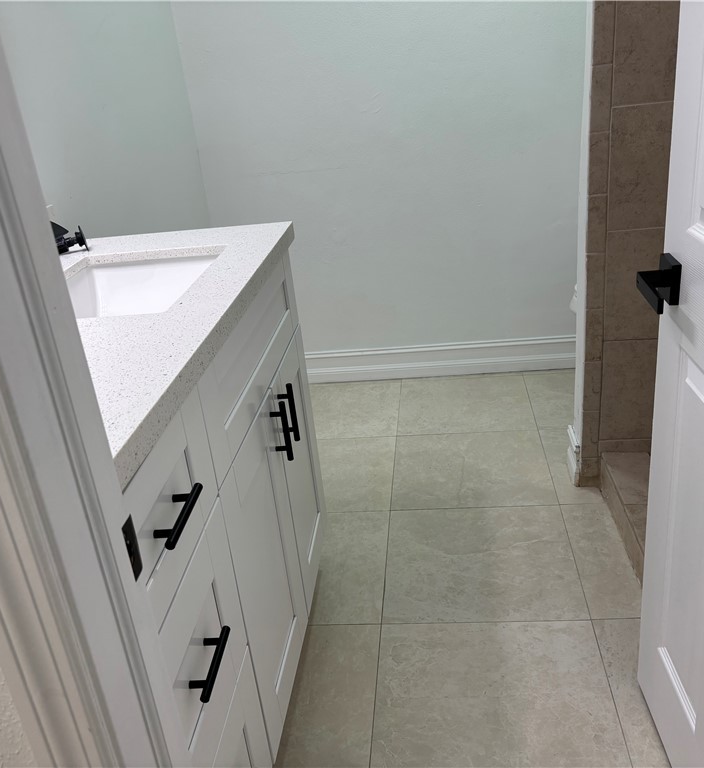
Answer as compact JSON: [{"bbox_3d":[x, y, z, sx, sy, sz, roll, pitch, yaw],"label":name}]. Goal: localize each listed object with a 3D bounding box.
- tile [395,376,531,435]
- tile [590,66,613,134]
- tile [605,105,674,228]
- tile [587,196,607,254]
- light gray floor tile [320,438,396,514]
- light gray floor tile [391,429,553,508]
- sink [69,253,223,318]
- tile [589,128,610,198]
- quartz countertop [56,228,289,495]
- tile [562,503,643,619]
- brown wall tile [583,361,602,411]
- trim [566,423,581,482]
[{"bbox_3d":[0.435,0.079,2.980,0.499,0.010,0.497,-3,24,7],"label":"tile"},{"bbox_3d":[0.621,-0.709,1.914,0.050,0.153,0.010,-3,24,7],"label":"tile"},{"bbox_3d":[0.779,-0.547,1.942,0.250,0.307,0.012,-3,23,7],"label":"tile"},{"bbox_3d":[0.651,-0.423,2.039,0.050,0.153,0.010,-3,24,7],"label":"tile"},{"bbox_3d":[-0.107,0.307,2.595,0.499,0.010,0.492,-3,24,7],"label":"light gray floor tile"},{"bbox_3d":[0.390,0.280,2.533,0.499,0.010,0.492,-3,24,7],"label":"light gray floor tile"},{"bbox_3d":[-0.421,-0.101,1.444,0.330,0.155,0.445,-3,23,7],"label":"sink"},{"bbox_3d":[0.636,-0.566,1.977,0.050,0.154,0.010,-3,24,7],"label":"tile"},{"bbox_3d":[-0.472,-0.103,1.311,0.560,0.042,1.215,-3,24,7],"label":"quartz countertop"},{"bbox_3d":[0.654,0.457,2.014,0.142,0.012,0.482,-3,23,7],"label":"tile"},{"bbox_3d":[0.695,0.006,2.228,0.050,0.153,0.010,-3,24,7],"label":"brown wall tile"},{"bbox_3d":[0.684,0.221,2.358,0.017,0.142,0.135,-3,23,7],"label":"trim"}]

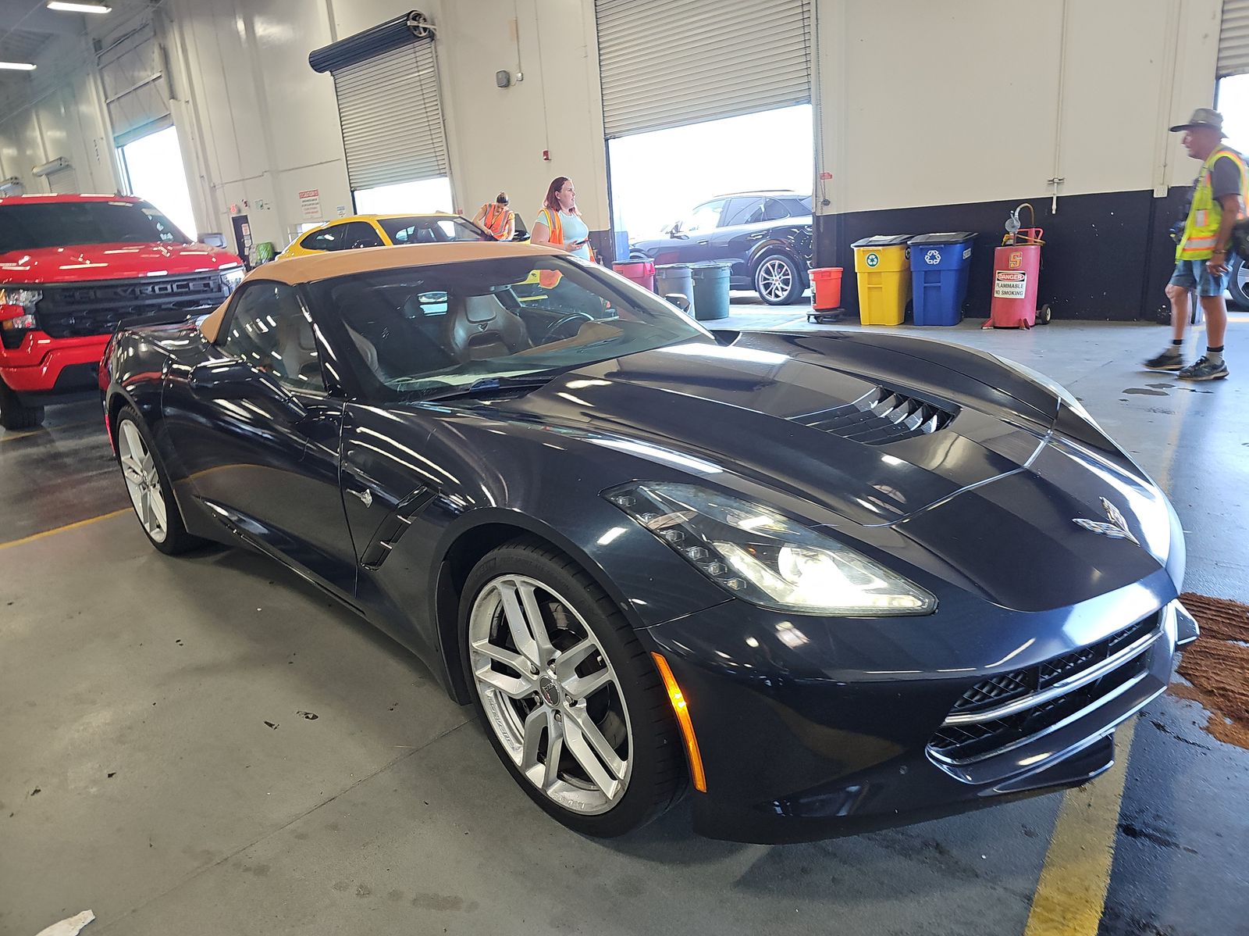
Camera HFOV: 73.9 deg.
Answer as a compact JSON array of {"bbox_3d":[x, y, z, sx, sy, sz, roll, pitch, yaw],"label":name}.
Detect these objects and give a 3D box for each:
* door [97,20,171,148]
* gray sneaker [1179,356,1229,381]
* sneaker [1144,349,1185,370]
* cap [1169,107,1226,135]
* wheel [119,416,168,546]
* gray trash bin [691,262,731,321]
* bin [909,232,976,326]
[{"bbox_3d":[-12.652,-9.807,21.375,3.800,2.400,0.100,10,21,40],"label":"door"},{"bbox_3d":[3.828,-0.661,5.483,0.290,0.130,0.105,2,17,21],"label":"gray sneaker"},{"bbox_3d":[3.745,-0.755,5.744,0.280,0.125,0.105,8,20,38],"label":"sneaker"},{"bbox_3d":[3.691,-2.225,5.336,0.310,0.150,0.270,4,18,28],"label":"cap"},{"bbox_3d":[-2.004,0.034,3.668,0.540,0.540,0.240,12,22,44],"label":"wheel"},{"bbox_3d":[1.153,-2.311,10.877,0.550,0.710,0.550,-4,16,1],"label":"gray trash bin"},{"bbox_3d":[3.408,-2.024,8.916,0.570,0.910,0.680,5,19,31],"label":"bin"}]

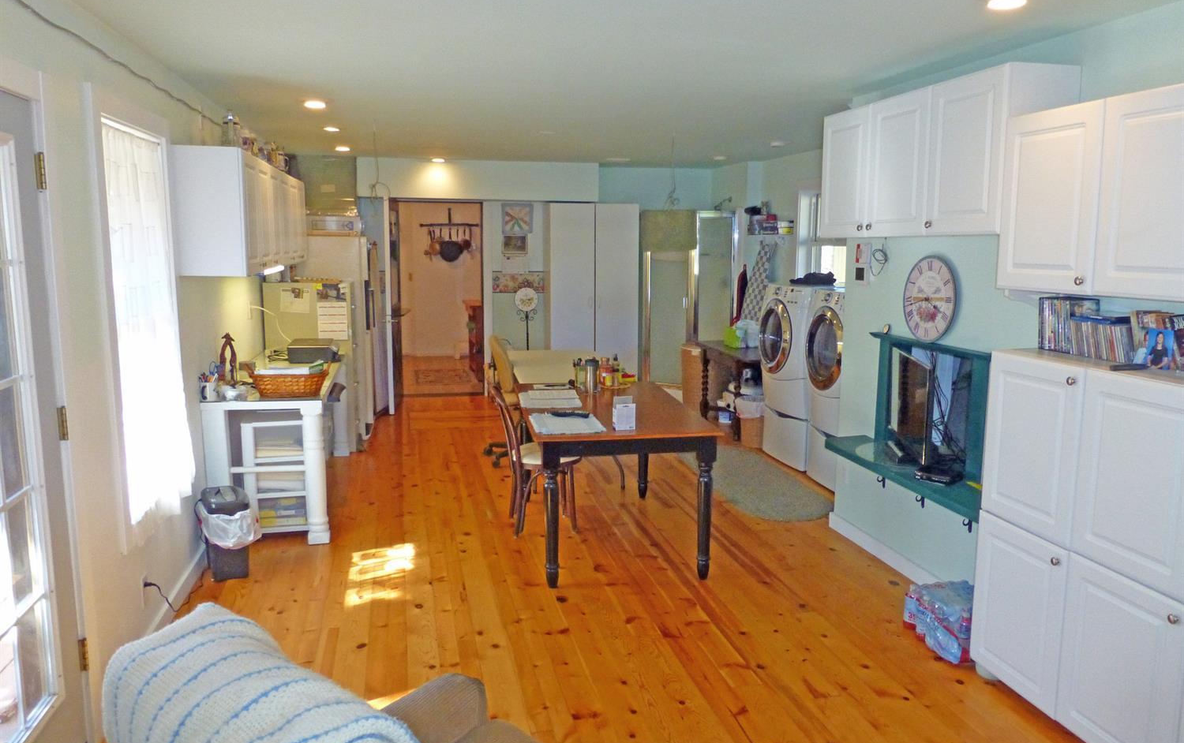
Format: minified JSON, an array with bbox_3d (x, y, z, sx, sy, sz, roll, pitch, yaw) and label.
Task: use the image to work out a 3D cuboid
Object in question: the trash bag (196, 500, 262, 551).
[{"bbox_3d":[-1.783,0.727,4.025,0.266,0.201,0.280,-2,9,-13],"label":"trash bag"}]

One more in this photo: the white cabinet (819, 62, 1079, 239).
[{"bbox_3d":[1.470,-0.902,3.623,0.302,0.607,1.319,-2,9,-13],"label":"white cabinet"}]

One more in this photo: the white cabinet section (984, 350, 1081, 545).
[{"bbox_3d":[1.669,0.251,2.877,0.329,0.609,0.434,-1,9,-13],"label":"white cabinet section"}]

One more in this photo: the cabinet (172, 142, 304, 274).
[{"bbox_3d":[-2.147,-0.980,5.251,0.309,0.623,2.608,-2,9,-13],"label":"cabinet"}]

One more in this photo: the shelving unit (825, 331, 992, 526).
[{"bbox_3d":[1.520,0.189,3.737,0.323,0.601,1.236,-2,9,-13],"label":"shelving unit"}]

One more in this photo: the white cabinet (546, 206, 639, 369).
[{"bbox_3d":[-0.042,-0.733,8.700,0.940,2.029,0.483,-2,9,-13],"label":"white cabinet"}]

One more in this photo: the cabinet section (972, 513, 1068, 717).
[{"bbox_3d":[1.666,0.847,2.958,0.329,0.595,0.429,-1,9,-13],"label":"cabinet section"}]

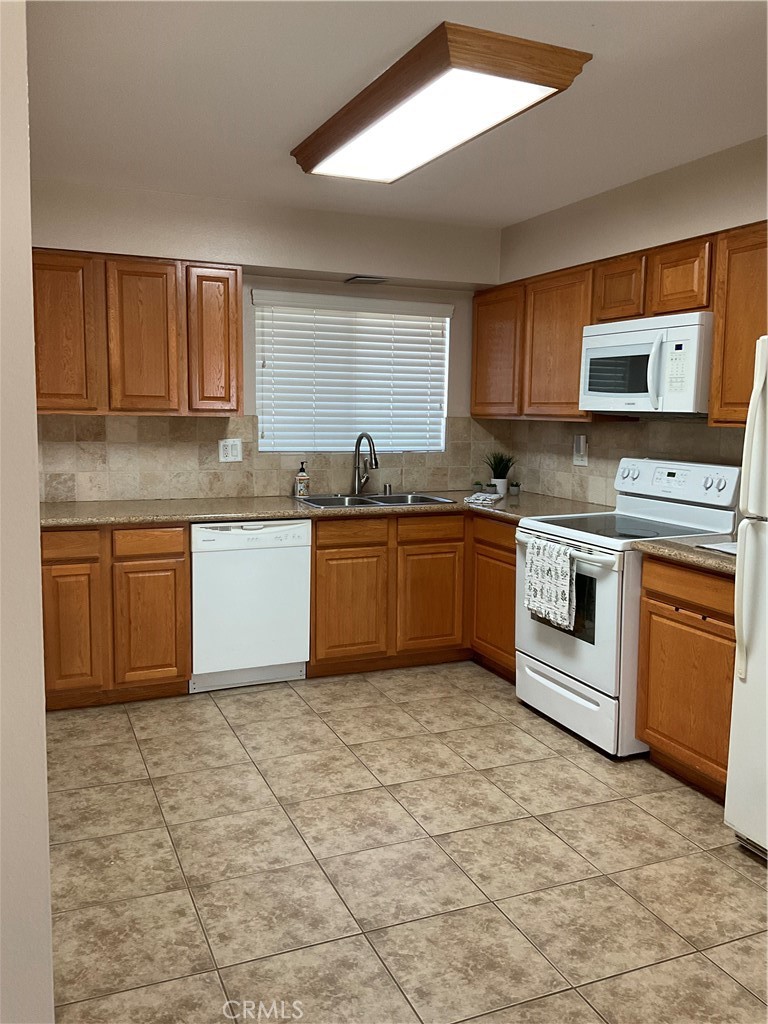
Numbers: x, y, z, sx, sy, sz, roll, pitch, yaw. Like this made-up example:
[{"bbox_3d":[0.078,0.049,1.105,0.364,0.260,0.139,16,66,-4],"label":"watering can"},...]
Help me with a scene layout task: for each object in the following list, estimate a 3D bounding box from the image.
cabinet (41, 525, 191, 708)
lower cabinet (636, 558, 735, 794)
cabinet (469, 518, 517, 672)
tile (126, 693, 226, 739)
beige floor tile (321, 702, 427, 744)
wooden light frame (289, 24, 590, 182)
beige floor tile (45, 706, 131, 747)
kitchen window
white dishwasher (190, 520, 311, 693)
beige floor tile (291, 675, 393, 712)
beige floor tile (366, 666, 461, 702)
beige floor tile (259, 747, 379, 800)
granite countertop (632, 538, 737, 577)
[{"bbox_3d":[-1.369,0.461,4.285,0.686,0.872,0.617,-2,8,-23],"label":"cabinet"},{"bbox_3d":[1.433,0.618,3.364,0.625,0.875,0.564,-2,8,-23],"label":"lower cabinet"},{"bbox_3d":[0.851,0.452,4.587,0.617,0.872,0.564,-2,8,-23],"label":"cabinet"},{"bbox_3d":[-0.959,0.956,3.967,0.402,0.010,0.404,-2,8,-23],"label":"tile"},{"bbox_3d":[-0.048,0.973,3.903,0.402,0.010,0.402,-2,8,-23],"label":"beige floor tile"},{"bbox_3d":[0.114,-1.347,2.982,0.483,0.083,1.328,-2,8,-23],"label":"wooden light frame"},{"bbox_3d":[-1.333,0.970,3.809,0.402,0.010,0.404,-2,8,-23],"label":"beige floor tile"},{"bbox_3d":[-0.162,-0.790,4.974,1.230,0.889,0.081,-2,8,-23],"label":"kitchen window"},{"bbox_3d":[-0.768,0.444,4.561,0.601,0.863,0.597,-2,8,-23],"label":"white dishwasher"},{"bbox_3d":[-0.206,0.923,4.273,0.402,0.010,0.402,-2,8,-23],"label":"beige floor tile"},{"bbox_3d":[0.162,0.911,4.441,0.402,0.010,0.404,-2,8,-23],"label":"beige floor tile"},{"bbox_3d":[-0.266,1.039,3.380,0.402,0.010,0.404,-2,8,-23],"label":"beige floor tile"},{"bbox_3d":[1.432,0.164,3.313,0.650,0.037,0.581,-2,8,-23],"label":"granite countertop"}]

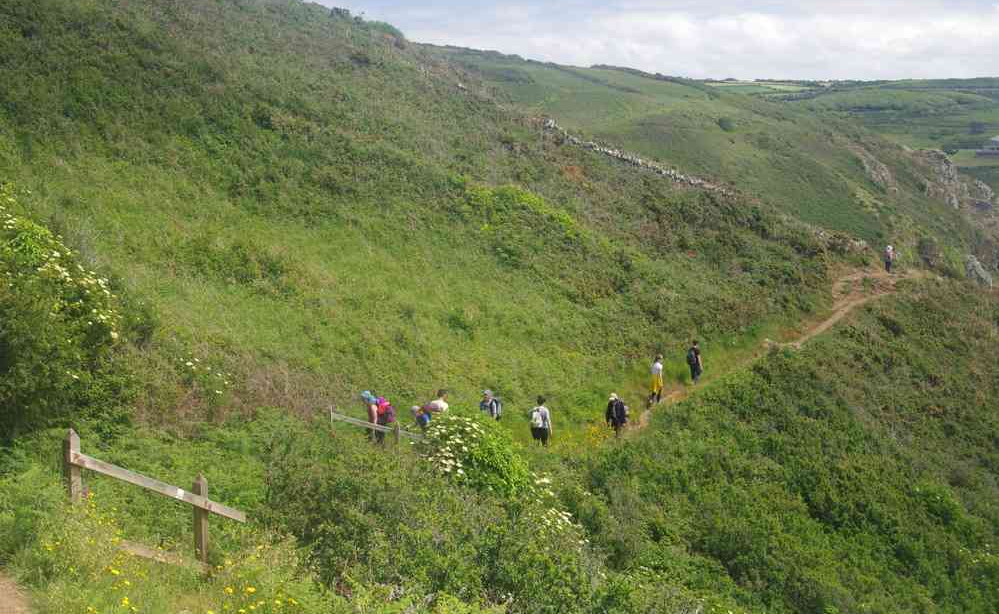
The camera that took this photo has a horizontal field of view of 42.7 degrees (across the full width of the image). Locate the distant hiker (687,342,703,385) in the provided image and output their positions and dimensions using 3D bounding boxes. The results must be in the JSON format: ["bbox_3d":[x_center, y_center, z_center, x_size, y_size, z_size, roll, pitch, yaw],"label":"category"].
[{"bbox_3d":[7.791,2.248,51.135,0.520,1.760,0.500,7,11,38],"label":"distant hiker"}]

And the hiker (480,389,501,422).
[{"bbox_3d":[-0.210,2.995,33.628,0.520,1.680,0.550,7,11,38],"label":"hiker"}]

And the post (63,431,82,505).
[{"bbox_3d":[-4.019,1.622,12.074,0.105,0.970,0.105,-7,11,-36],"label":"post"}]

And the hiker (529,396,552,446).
[{"bbox_3d":[1.147,3.367,35.831,0.520,1.720,0.450,1,9,6],"label":"hiker"}]

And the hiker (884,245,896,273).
[{"bbox_3d":[23.710,-2.955,77.630,0.520,1.700,0.450,2,9,11],"label":"hiker"}]

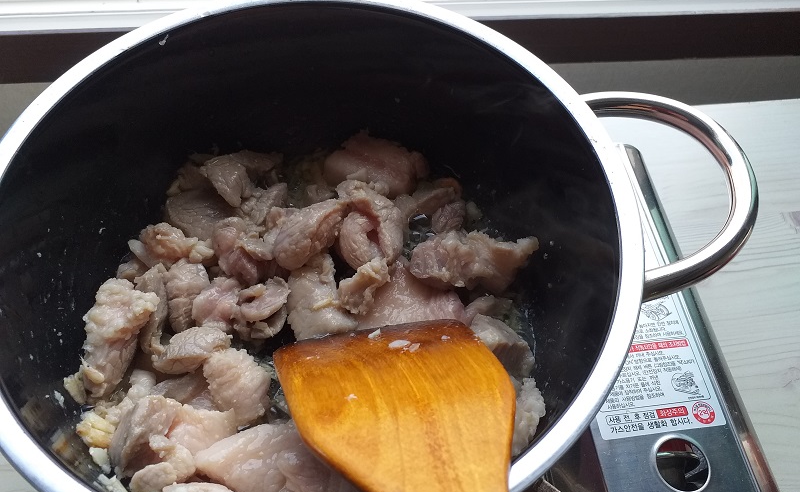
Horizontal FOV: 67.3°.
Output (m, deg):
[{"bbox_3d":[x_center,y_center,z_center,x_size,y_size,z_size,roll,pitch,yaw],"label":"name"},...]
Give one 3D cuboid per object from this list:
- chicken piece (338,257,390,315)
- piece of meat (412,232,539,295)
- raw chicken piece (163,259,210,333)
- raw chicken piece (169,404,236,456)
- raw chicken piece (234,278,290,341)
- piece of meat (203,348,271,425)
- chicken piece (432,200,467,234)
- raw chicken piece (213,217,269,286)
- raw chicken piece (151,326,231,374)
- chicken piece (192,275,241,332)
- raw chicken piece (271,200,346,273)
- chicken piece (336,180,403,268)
[{"bbox_3d":[-0.018,0.020,0.310,0.018,0.014,0.032,36,63,18],"label":"chicken piece"},{"bbox_3d":[0.040,0.008,0.331,0.070,0.024,0.028,-9,58,-8],"label":"piece of meat"},{"bbox_3d":[-0.110,0.026,0.313,0.023,0.018,0.034,-3,59,-5],"label":"raw chicken piece"},{"bbox_3d":[-0.093,0.086,0.285,0.034,0.018,0.024,8,60,2],"label":"raw chicken piece"},{"bbox_3d":[-0.072,0.033,0.317,0.031,0.023,0.025,-35,67,-21],"label":"raw chicken piece"},{"bbox_3d":[-0.079,0.068,0.290,0.026,0.026,0.034,-35,66,-22],"label":"piece of meat"},{"bbox_3d":[0.029,-0.015,0.353,0.020,0.013,0.021,1,58,-2],"label":"chicken piece"},{"bbox_3d":[-0.086,0.003,0.327,0.028,0.024,0.035,-27,63,-18],"label":"raw chicken piece"},{"bbox_3d":[-0.103,0.052,0.297,0.039,0.018,0.023,-11,61,-9],"label":"raw chicken piece"},{"bbox_3d":[-0.094,0.031,0.311,0.022,0.023,0.027,14,58,6],"label":"chicken piece"},{"bbox_3d":[-0.050,-0.007,0.334,0.026,0.024,0.051,39,65,18],"label":"raw chicken piece"},{"bbox_3d":[-0.018,-0.013,0.342,0.036,0.027,0.050,-10,61,-9],"label":"chicken piece"}]

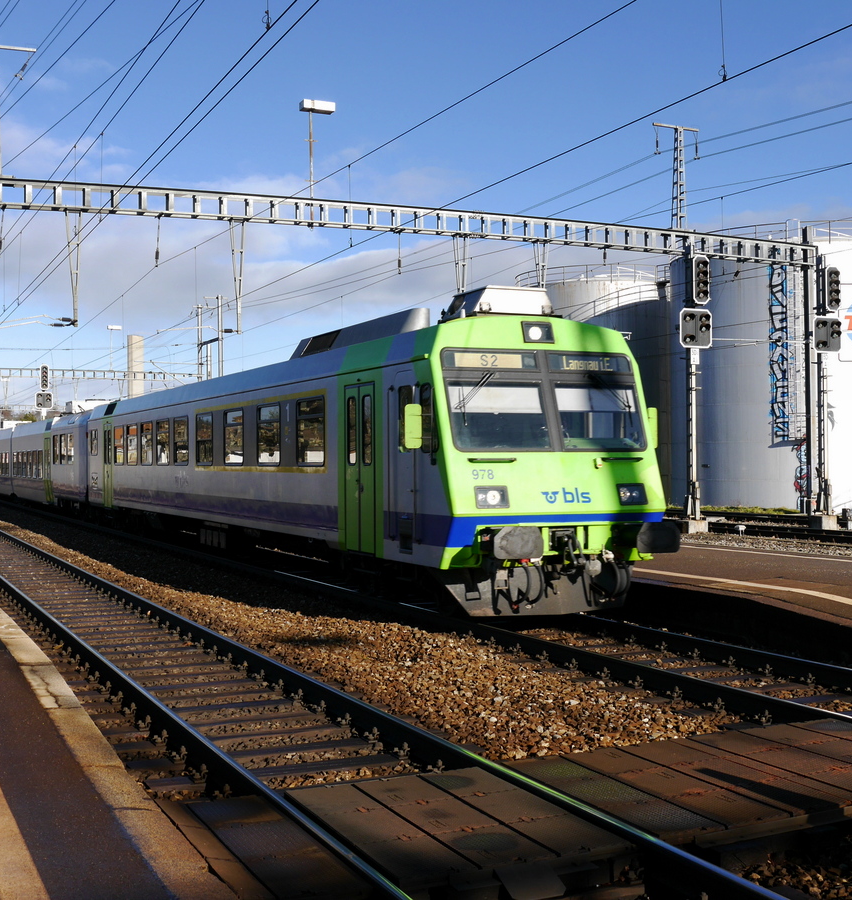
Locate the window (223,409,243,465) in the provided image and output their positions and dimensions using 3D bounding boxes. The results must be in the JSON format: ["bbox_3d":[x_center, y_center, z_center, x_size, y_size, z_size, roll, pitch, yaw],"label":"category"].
[{"bbox_3d":[-3.282,-0.219,22.634,0.070,0.994,1.260,0,-1,-23],"label":"window"}]

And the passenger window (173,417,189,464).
[{"bbox_3d":[-4.879,-0.176,26.353,0.070,0.994,1.260,0,-1,-23],"label":"passenger window"}]

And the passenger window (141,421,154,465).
[{"bbox_3d":[-6.230,-0.140,29.502,0.070,0.994,1.260,0,-1,-23],"label":"passenger window"}]

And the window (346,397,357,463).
[{"bbox_3d":[-0.963,-0.250,17.232,0.060,0.913,0.351,0,-1,-23],"label":"window"}]

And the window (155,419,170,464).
[{"bbox_3d":[-5.554,-0.158,27.928,0.070,0.994,1.260,0,-1,-23],"label":"window"}]

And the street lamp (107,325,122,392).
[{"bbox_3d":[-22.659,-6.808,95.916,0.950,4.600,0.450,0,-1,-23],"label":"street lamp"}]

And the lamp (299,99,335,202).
[{"bbox_3d":[-3.038,-8.371,36.882,0.930,2.950,0.450,0,-1,-23],"label":"lamp"}]

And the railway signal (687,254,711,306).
[{"bbox_3d":[7.209,-4.460,34.597,0.520,1.290,0.360,0,-1,-23],"label":"railway signal"}]

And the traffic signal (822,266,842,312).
[{"bbox_3d":[11.260,-4.468,36.445,0.520,1.240,0.360,0,-1,-23],"label":"traffic signal"}]

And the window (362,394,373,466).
[{"bbox_3d":[-0.743,-0.249,16.719,0.060,0.903,0.359,0,-1,-23],"label":"window"}]

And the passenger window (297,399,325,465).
[{"bbox_3d":[-1.628,-0.263,18.780,0.070,0.994,1.260,0,-1,-23],"label":"passenger window"}]

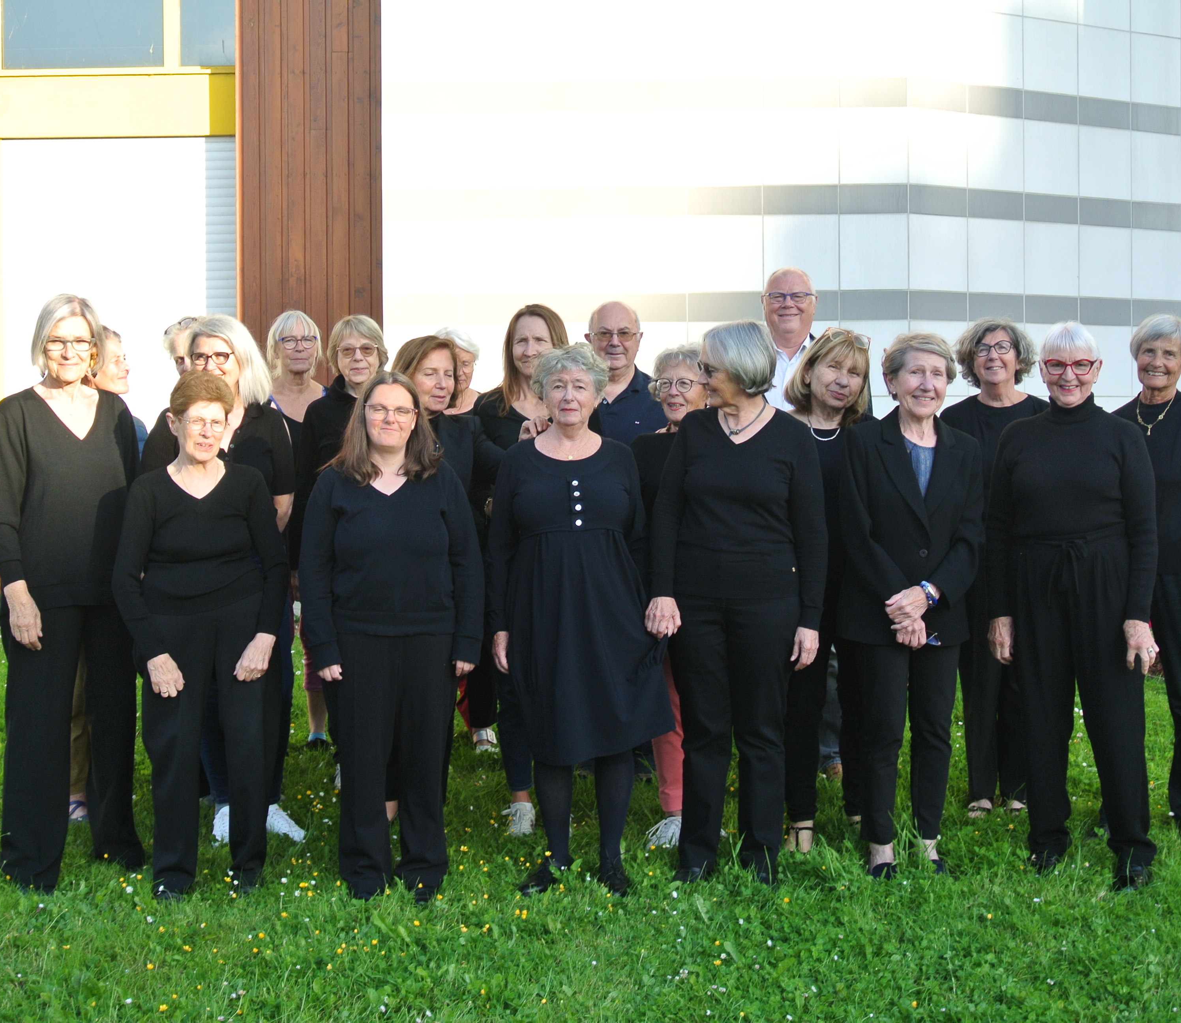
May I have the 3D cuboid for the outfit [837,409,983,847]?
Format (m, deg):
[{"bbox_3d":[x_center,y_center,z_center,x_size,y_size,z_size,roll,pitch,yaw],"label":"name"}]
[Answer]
[{"bbox_3d":[0.930,0.341,5.200,0.420,1.279,0.320,0,2,-3],"label":"outfit"}]

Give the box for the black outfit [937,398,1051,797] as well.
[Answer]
[{"bbox_3d":[1.377,0.292,6.030,0.440,1.391,0.300,0,2,12],"label":"black outfit"}]

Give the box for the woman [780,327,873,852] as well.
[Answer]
[{"bbox_3d":[0.763,0.222,5.720,0.440,1.629,0.310,0,2,7],"label":"woman"}]

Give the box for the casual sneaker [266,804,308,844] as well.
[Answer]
[{"bbox_3d":[-1.000,0.970,5.570,0.100,0.120,0.260,-3,3,-42],"label":"casual sneaker"}]

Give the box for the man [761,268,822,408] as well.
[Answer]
[{"bbox_3d":[0.725,0.076,6.280,0.550,1.860,0.340,0,2,6],"label":"man"}]

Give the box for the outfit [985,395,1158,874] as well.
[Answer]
[{"bbox_3d":[1.412,0.360,5.230,0.500,1.410,0.360,0,2,7],"label":"outfit"}]

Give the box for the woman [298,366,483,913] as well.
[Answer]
[{"bbox_3d":[-0.577,0.350,5.180,0.520,1.510,0.330,0,2,-5],"label":"woman"}]

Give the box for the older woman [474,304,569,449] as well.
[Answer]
[{"bbox_3d":[-0.192,0.175,5.800,0.460,1.699,0.320,0,2,-1],"label":"older woman"}]

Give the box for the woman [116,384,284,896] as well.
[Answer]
[{"bbox_3d":[-1.109,0.353,5.080,0.490,1.510,0.380,-1,2,-6],"label":"woman"}]

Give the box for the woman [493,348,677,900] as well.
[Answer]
[{"bbox_3d":[-0.026,0.310,5.150,0.520,1.600,0.380,-1,2,0],"label":"woman"}]

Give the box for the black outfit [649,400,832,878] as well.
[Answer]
[{"bbox_3d":[0.434,0.379,5.250,0.500,1.369,0.310,0,2,3],"label":"black outfit"}]

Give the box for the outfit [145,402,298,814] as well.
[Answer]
[{"bbox_3d":[-1.168,0.284,5.580,0.480,1.269,0.300,-1,2,-14],"label":"outfit"}]

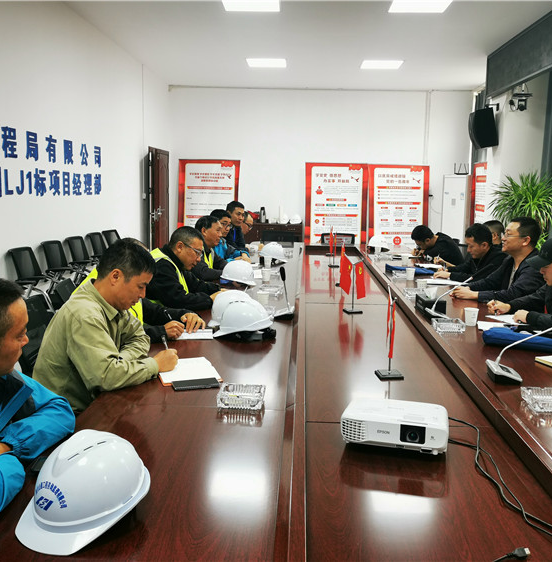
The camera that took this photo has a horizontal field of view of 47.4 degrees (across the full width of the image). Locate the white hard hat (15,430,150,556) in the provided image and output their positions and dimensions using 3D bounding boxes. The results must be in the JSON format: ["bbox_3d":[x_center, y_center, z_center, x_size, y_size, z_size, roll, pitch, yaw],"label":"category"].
[{"bbox_3d":[-0.388,0.396,1.254,0.210,0.150,0.275,8,24,39],"label":"white hard hat"}]

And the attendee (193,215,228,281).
[{"bbox_3d":[-0.590,0.109,4.993,0.740,1.250,0.530,2,8,7],"label":"attendee"}]

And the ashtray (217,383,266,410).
[{"bbox_3d":[-0.105,0.372,2.019,0.137,0.033,0.137,2,8,7],"label":"ashtray"}]

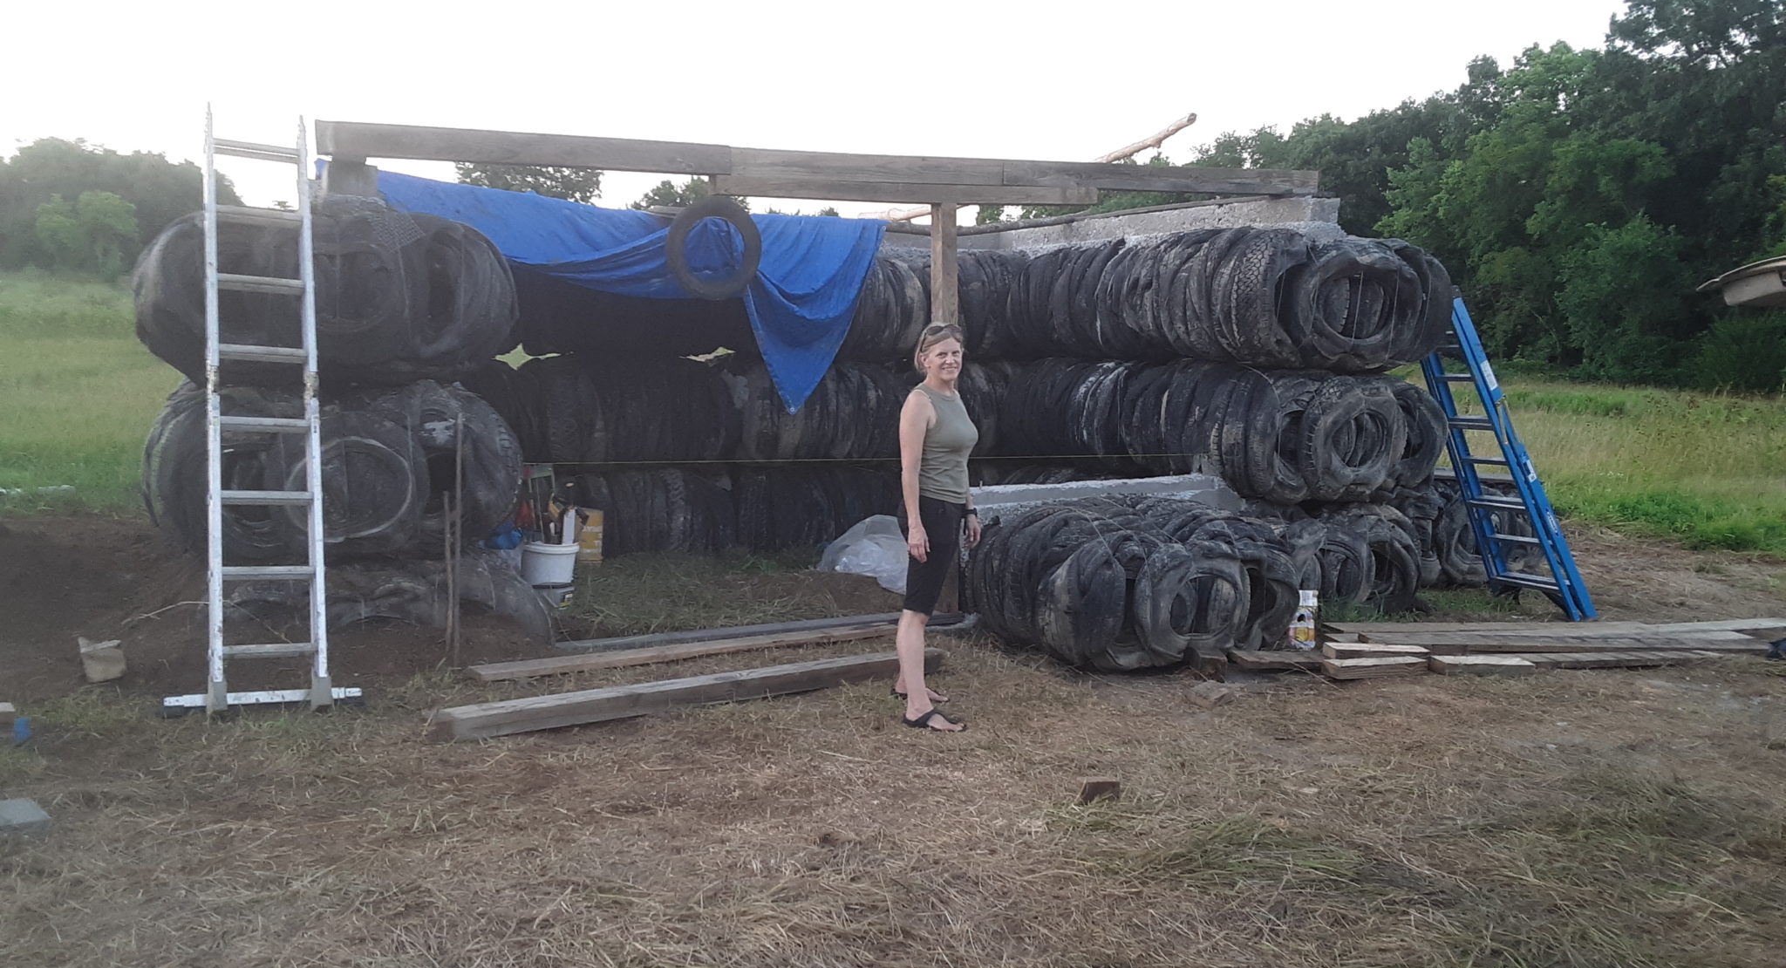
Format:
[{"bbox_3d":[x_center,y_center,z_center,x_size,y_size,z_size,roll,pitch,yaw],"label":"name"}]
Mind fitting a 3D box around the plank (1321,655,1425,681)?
[{"bbox_3d":[2.490,0.950,7.506,0.637,0.055,0.140,1,5,-28],"label":"plank"}]

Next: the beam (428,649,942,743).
[{"bbox_3d":[-0.731,0.872,6.115,2.414,0.090,0.140,-2,5,-41],"label":"beam"}]

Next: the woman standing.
[{"bbox_3d":[0.174,0.171,6.042,0.310,1.680,0.450,3,7,32],"label":"woman standing"}]

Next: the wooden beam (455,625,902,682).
[{"bbox_3d":[-0.870,0.797,6.928,2.394,0.038,0.150,-1,5,-40],"label":"wooden beam"}]

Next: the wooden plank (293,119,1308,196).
[{"bbox_3d":[0.135,-1.673,7.625,6.045,0.150,0.100,-6,8,-33],"label":"wooden plank"}]

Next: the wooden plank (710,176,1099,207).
[{"bbox_3d":[0.118,-1.532,7.605,2.394,0.097,0.090,-6,8,-33],"label":"wooden plank"}]

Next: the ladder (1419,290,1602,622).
[{"bbox_3d":[3.922,-0.152,9.431,0.200,2.280,0.550,-31,17,-20],"label":"ladder"}]

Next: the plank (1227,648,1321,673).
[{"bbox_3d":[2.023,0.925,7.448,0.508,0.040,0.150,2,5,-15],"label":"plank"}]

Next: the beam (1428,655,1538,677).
[{"bbox_3d":[3.142,0.977,7.702,0.547,0.055,0.140,2,5,-15],"label":"beam"}]

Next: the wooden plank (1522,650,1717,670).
[{"bbox_3d":[3.877,0.987,8.049,1.593,0.040,0.150,1,5,-21],"label":"wooden plank"}]

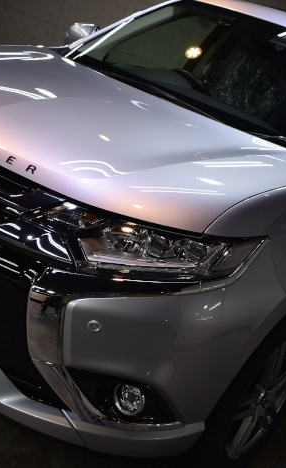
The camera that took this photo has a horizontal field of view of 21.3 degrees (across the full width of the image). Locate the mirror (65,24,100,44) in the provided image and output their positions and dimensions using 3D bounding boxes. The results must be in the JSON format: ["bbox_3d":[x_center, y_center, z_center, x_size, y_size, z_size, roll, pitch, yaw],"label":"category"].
[{"bbox_3d":[-0.364,-0.985,3.824,0.230,0.180,0.180,28,18,29],"label":"mirror"}]

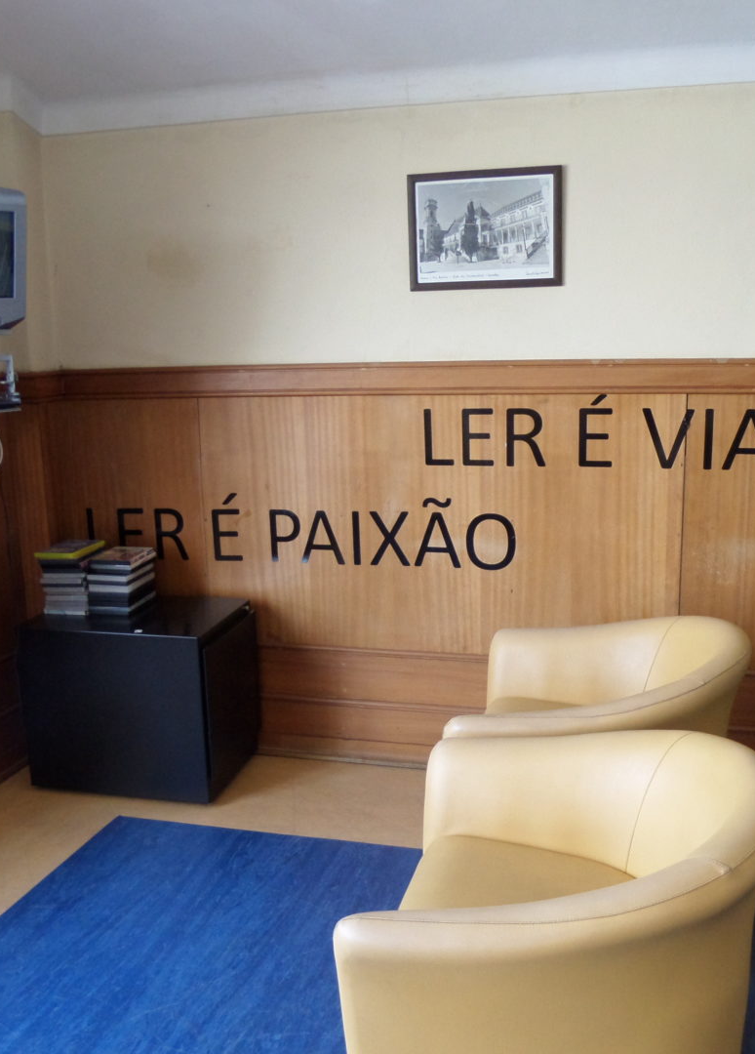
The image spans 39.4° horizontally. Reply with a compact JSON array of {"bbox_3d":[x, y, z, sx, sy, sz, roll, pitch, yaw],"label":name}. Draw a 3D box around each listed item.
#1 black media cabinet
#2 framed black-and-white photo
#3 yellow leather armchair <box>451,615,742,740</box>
[{"bbox_3d":[-0.748,0.533,3.368,0.616,0.513,0.388,2,10,14],"label":"black media cabinet"},{"bbox_3d":[0.306,-0.854,3.035,0.445,0.331,0.025,2,10,14],"label":"framed black-and-white photo"},{"bbox_3d":[0.513,0.596,2.373,0.600,0.694,0.700,2,10,14],"label":"yellow leather armchair"}]

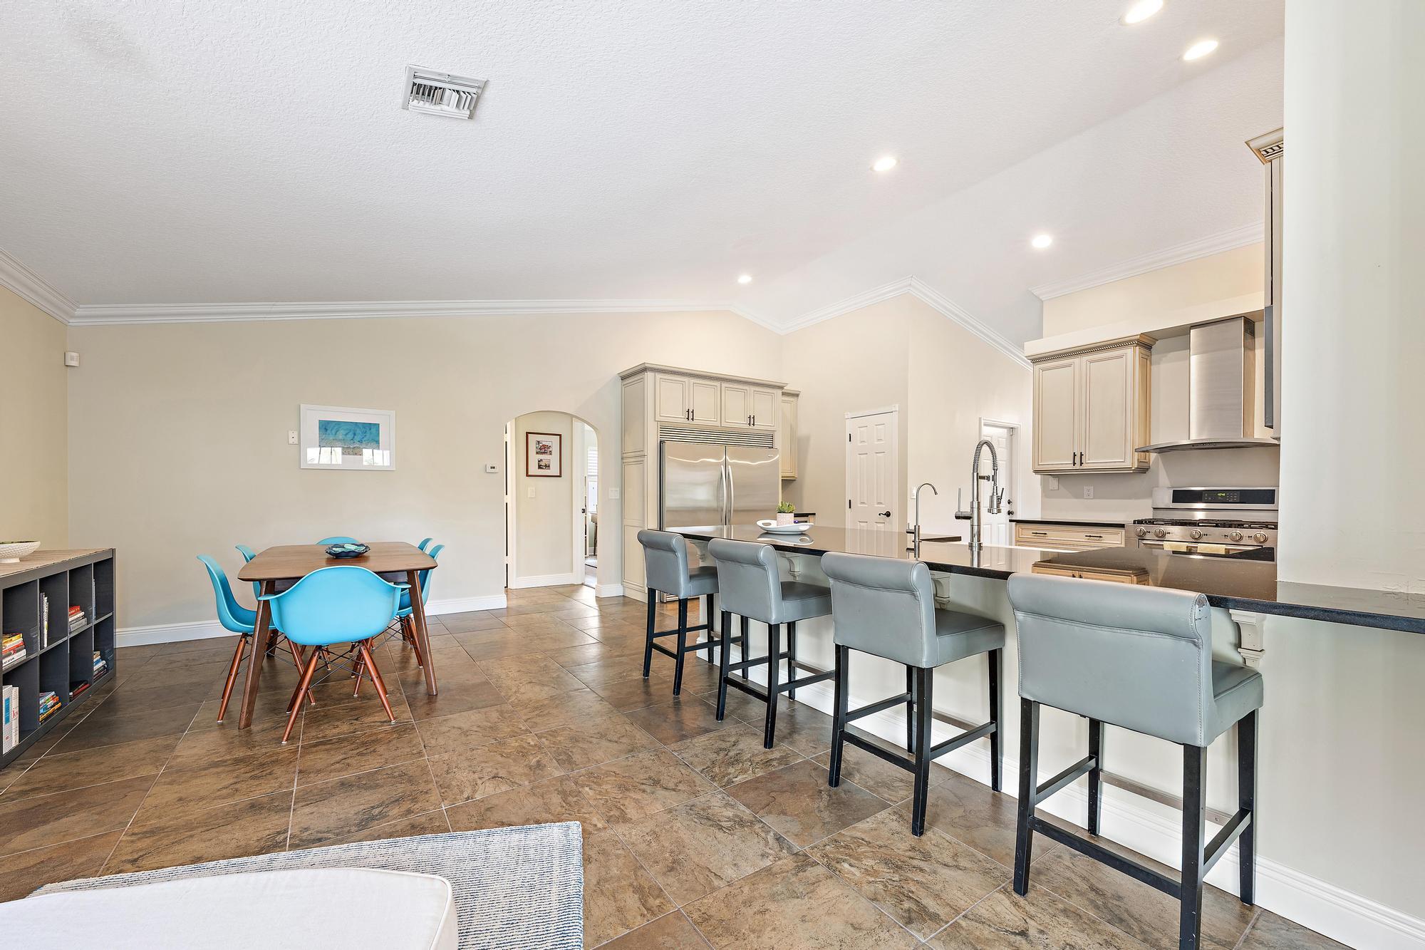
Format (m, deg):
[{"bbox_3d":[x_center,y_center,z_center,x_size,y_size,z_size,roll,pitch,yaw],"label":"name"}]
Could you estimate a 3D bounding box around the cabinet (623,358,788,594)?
[{"bbox_3d":[-0.074,0.123,6.833,2.030,2.600,0.660,1,-1,-34],"label":"cabinet"}]

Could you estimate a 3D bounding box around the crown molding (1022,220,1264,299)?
[{"bbox_3d":[4.184,-2.068,5.483,0.110,0.140,2.120,1,-1,-34],"label":"crown molding"}]

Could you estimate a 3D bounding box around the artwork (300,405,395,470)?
[{"bbox_3d":[-3.169,-0.308,4.843,0.690,0.548,0.030,1,-2,-34],"label":"artwork"}]

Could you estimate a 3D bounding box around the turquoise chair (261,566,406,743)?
[{"bbox_3d":[-1.988,0.884,2.965,0.630,0.815,0.610,1,-1,-34],"label":"turquoise chair"}]

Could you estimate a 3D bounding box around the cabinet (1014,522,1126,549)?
[{"bbox_3d":[3.755,0.943,5.649,0.630,0.880,0.980,1,-1,-34],"label":"cabinet"}]

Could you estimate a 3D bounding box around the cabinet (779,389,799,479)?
[{"bbox_3d":[0.834,-0.520,7.310,0.510,1.140,0.370,1,-2,-34],"label":"cabinet"}]

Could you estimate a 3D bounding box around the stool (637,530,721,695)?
[{"bbox_3d":[-0.119,0.834,3.572,0.580,0.955,0.460,1,-1,-34],"label":"stool"}]

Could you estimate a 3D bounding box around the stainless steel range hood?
[{"bbox_3d":[3.958,-0.689,4.341,0.520,0.995,0.907,1,-2,-34],"label":"stainless steel range hood"}]

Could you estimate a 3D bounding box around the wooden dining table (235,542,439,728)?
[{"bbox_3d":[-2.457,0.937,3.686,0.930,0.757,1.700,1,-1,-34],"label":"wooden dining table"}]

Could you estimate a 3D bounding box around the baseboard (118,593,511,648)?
[{"bbox_3d":[-3.287,1.226,4.774,2.900,0.139,0.020,1,-2,-34],"label":"baseboard"}]

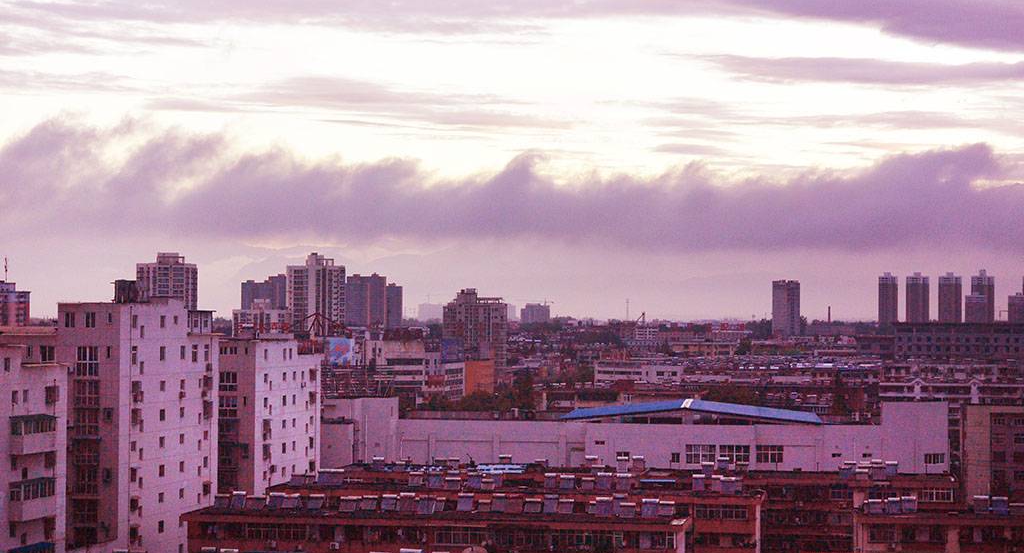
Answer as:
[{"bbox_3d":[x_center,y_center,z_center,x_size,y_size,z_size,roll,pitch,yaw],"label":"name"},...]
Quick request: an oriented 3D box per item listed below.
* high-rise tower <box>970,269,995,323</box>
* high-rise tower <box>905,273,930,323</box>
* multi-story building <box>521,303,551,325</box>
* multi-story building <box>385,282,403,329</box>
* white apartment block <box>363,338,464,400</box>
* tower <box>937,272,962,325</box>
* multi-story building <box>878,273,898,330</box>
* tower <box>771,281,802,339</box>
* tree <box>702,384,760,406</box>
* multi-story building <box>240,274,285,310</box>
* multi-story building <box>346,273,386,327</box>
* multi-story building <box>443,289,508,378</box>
[{"bbox_3d":[593.420,36.320,2900.000,28.000,89.000,22.000,0,-1,14],"label":"high-rise tower"},{"bbox_3d":[501.550,38.150,2850.000,28.000,83.700,22.000,0,-1,14],"label":"high-rise tower"},{"bbox_3d":[42.830,76.200,4200.000,50.000,52.100,20.000,0,-1,14],"label":"multi-story building"},{"bbox_3d":[-148.950,44.590,2908.500,17.610,71.290,17.000,0,-1,12],"label":"multi-story building"},{"bbox_3d":[-29.620,31.610,700.000,26.000,25.900,21.000,0,-1,14],"label":"white apartment block"},{"bbox_3d":[572.880,41.590,3011.000,30.520,91.990,22.000,0,-1,12],"label":"tower"},{"bbox_3d":[485.610,40.900,2970.000,24.130,90.530,20.000,0,-1,12],"label":"multi-story building"},{"bbox_3d":[227.420,32.930,1909.000,21.540,58.950,18.000,0,-1,12],"label":"tower"},{"bbox_3d":[55.250,34.810,580.000,14.500,15.500,13.000,0,-1,14],"label":"tree"},{"bbox_3d":[-296.580,37.680,2750.000,52.000,81.300,18.000,0,-1,14],"label":"multi-story building"},{"bbox_3d":[-182.740,38.610,2889.000,46.230,81.970,18.000,0,-1,12],"label":"multi-story building"},{"bbox_3d":[-14.980,24.900,939.000,22.580,39.230,18.000,0,-1,12],"label":"multi-story building"}]

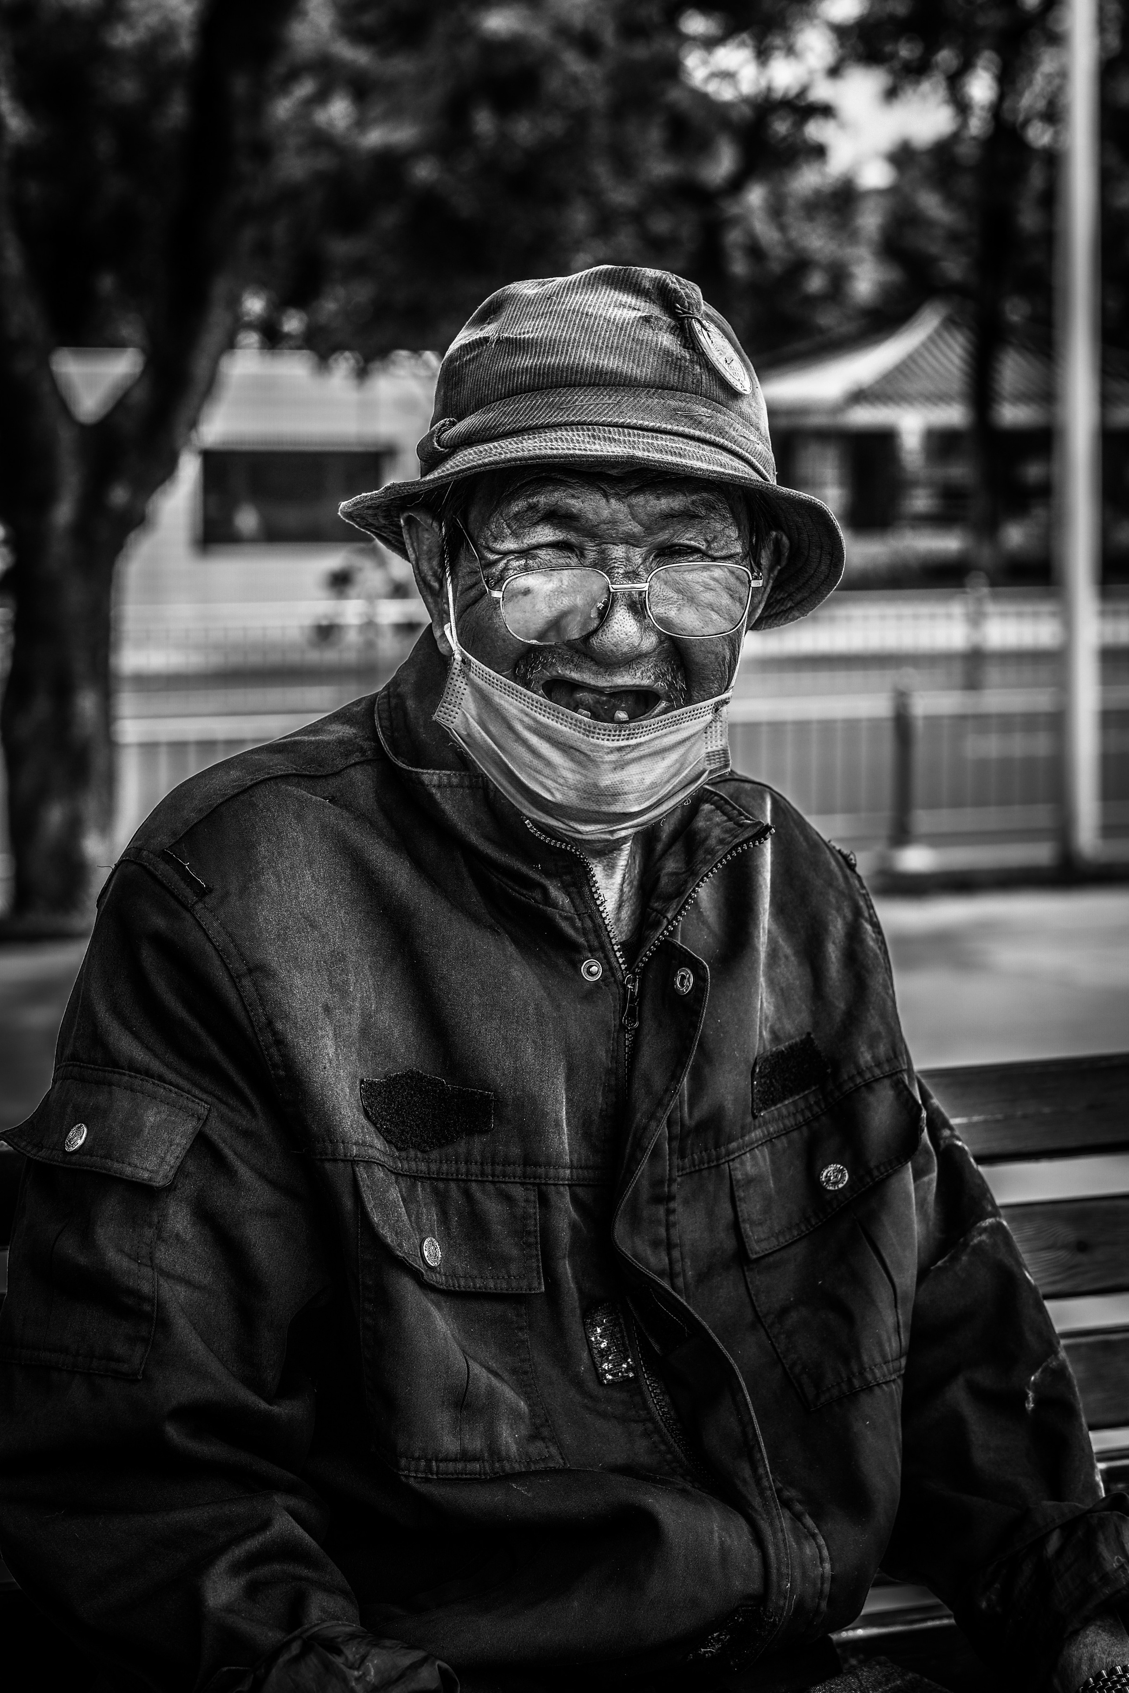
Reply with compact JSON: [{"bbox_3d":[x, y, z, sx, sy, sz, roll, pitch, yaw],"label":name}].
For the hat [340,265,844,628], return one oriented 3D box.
[{"bbox_3d":[0.017,-0.217,2.080,0.262,0.148,0.285,3,-15,1],"label":"hat"}]

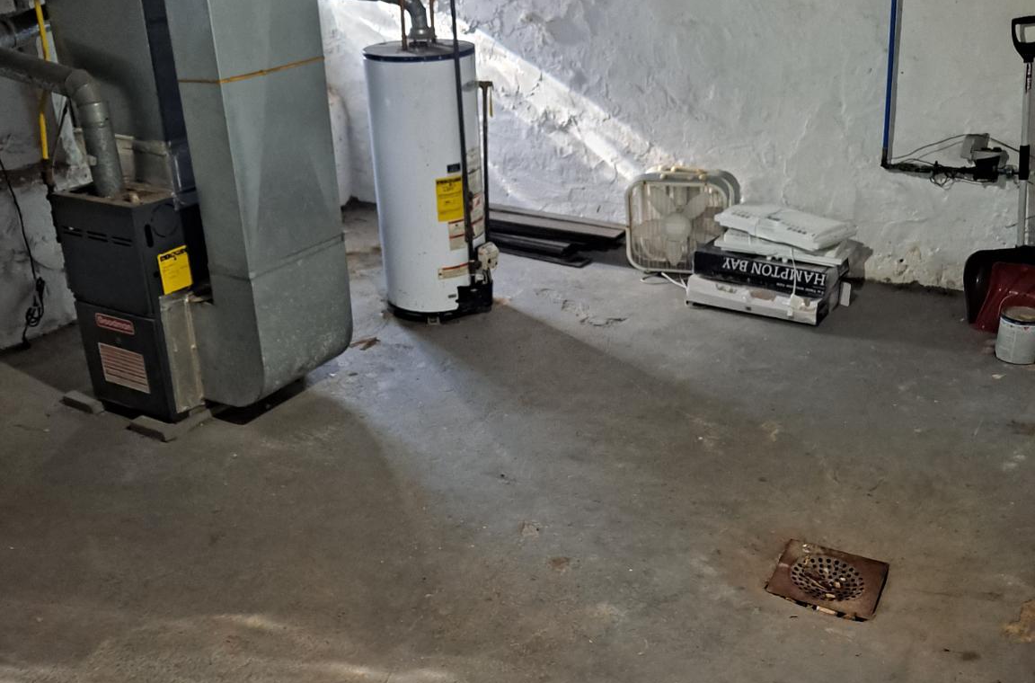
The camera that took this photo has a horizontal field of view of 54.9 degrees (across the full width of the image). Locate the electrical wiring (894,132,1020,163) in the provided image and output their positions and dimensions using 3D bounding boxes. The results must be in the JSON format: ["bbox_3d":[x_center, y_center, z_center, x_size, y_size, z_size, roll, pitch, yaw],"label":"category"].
[{"bbox_3d":[1.979,-0.872,4.529,0.528,0.140,0.080,10,26,28],"label":"electrical wiring"}]

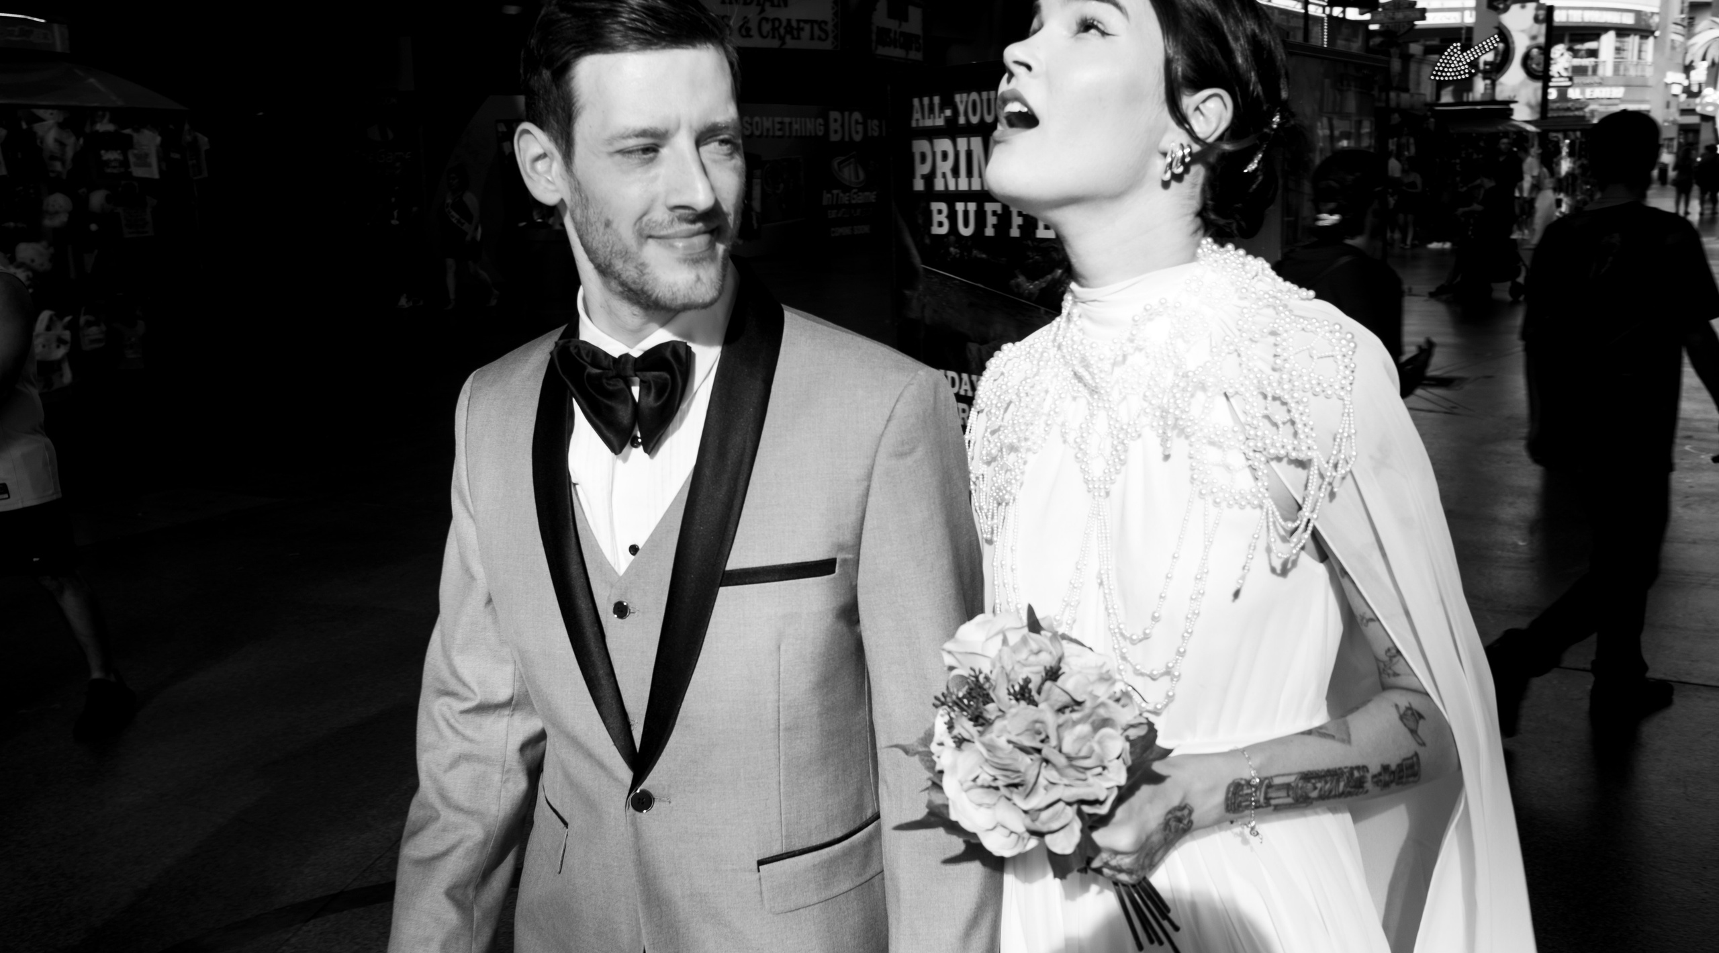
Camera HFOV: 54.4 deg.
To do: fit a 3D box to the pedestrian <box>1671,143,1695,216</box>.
[{"bbox_3d":[19.623,-7.026,39.798,0.500,1.670,0.350,2,11,17],"label":"pedestrian"}]

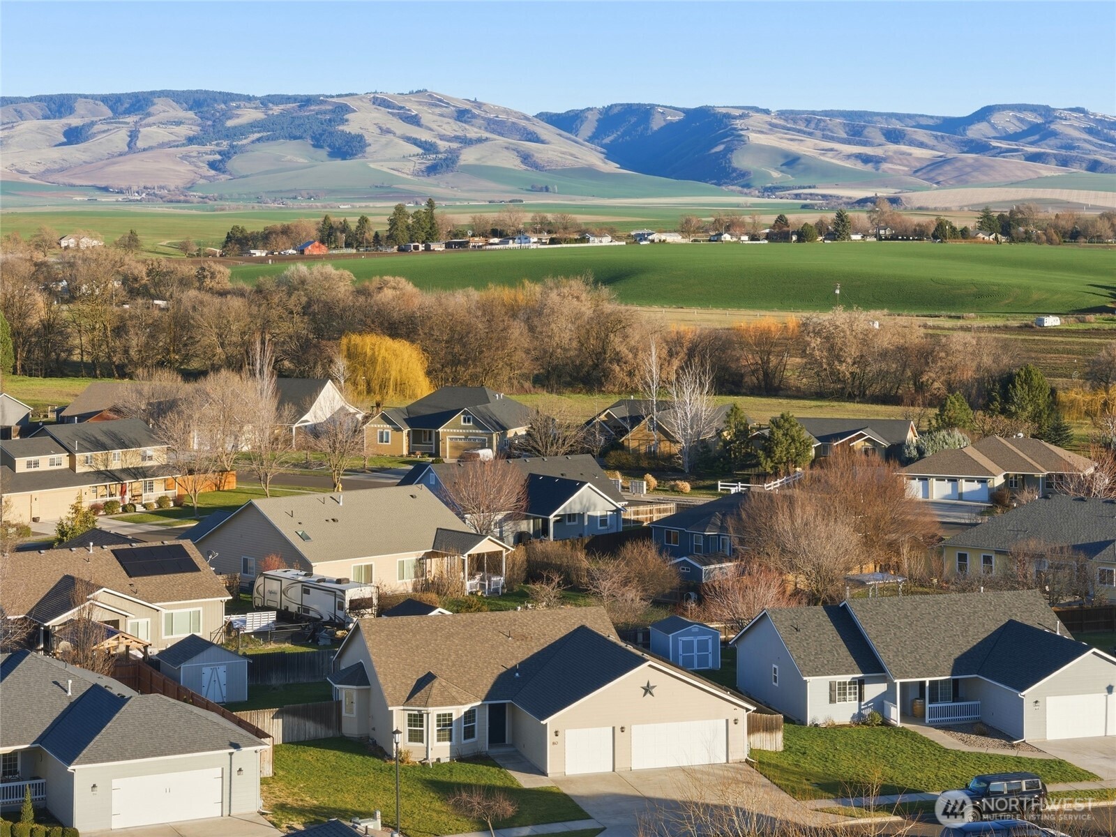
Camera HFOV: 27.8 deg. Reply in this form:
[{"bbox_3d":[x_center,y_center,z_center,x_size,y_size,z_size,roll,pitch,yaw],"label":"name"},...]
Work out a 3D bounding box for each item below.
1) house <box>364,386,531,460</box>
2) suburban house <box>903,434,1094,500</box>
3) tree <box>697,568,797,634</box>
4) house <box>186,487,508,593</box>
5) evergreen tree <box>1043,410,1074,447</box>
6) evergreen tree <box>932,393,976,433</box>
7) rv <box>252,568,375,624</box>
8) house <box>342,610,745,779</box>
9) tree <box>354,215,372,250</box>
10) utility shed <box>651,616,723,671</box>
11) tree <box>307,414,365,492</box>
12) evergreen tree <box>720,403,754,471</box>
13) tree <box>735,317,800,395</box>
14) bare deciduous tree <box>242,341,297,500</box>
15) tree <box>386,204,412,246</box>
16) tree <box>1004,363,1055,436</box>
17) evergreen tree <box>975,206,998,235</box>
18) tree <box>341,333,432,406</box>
[{"bbox_3d":[-13.161,0.341,275.176,17.300,7.800,13.800,2,5,21],"label":"house"},{"bbox_3d":[43.893,4.743,225.748,17.800,5.600,15.800,2,5,20],"label":"suburban house"},{"bbox_3d":[11.943,11.489,141.914,6.134,4.209,5.643,0,5,0],"label":"tree"},{"bbox_3d":[-14.815,8.500,161.212,15.600,6.500,19.000,-4,6,-41],"label":"house"},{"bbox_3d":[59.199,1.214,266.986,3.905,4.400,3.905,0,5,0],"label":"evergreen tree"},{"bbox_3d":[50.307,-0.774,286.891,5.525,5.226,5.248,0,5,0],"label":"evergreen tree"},{"bbox_3d":[-16.040,11.878,147.844,2.580,3.400,10.900,-4,6,-41],"label":"rv"},{"bbox_3d":[-1.497,13.093,113.906,17.600,5.900,18.100,-1,5,-17],"label":"house"},{"bbox_3d":[-93.195,-88.776,1076.356,8.762,16.577,8.762,0,5,-5],"label":"tree"},{"bbox_3d":[7.379,13.003,130.781,3.150,2.600,3.400,-1,5,-18],"label":"utility shed"},{"bbox_3d":[-22.699,3.525,230.587,5.852,8.055,5.852,0,5,-6],"label":"tree"},{"bbox_3d":[20.215,2.053,253.669,4.000,7.600,4.000,0,5,0],"label":"evergreen tree"},{"bbox_3d":[35.590,-10.775,382.399,10.626,13.162,10.626,1,5,5],"label":"tree"},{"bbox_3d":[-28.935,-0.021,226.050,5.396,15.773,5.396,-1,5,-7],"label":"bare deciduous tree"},{"bbox_3d":[-71.696,-86.962,1016.303,11.428,19.561,10.857,0,5,0],"label":"tree"},{"bbox_3d":[59.930,-2.043,286.564,6.300,10.000,6.300,0,5,0],"label":"tree"},{"bbox_3d":[232.367,-104.823,1219.159,12.000,19.300,12.000,0,5,0],"label":"evergreen tree"},{"bbox_3d":[-27.633,-8.503,363.521,14.600,11.000,14.000,0,5,0],"label":"tree"}]

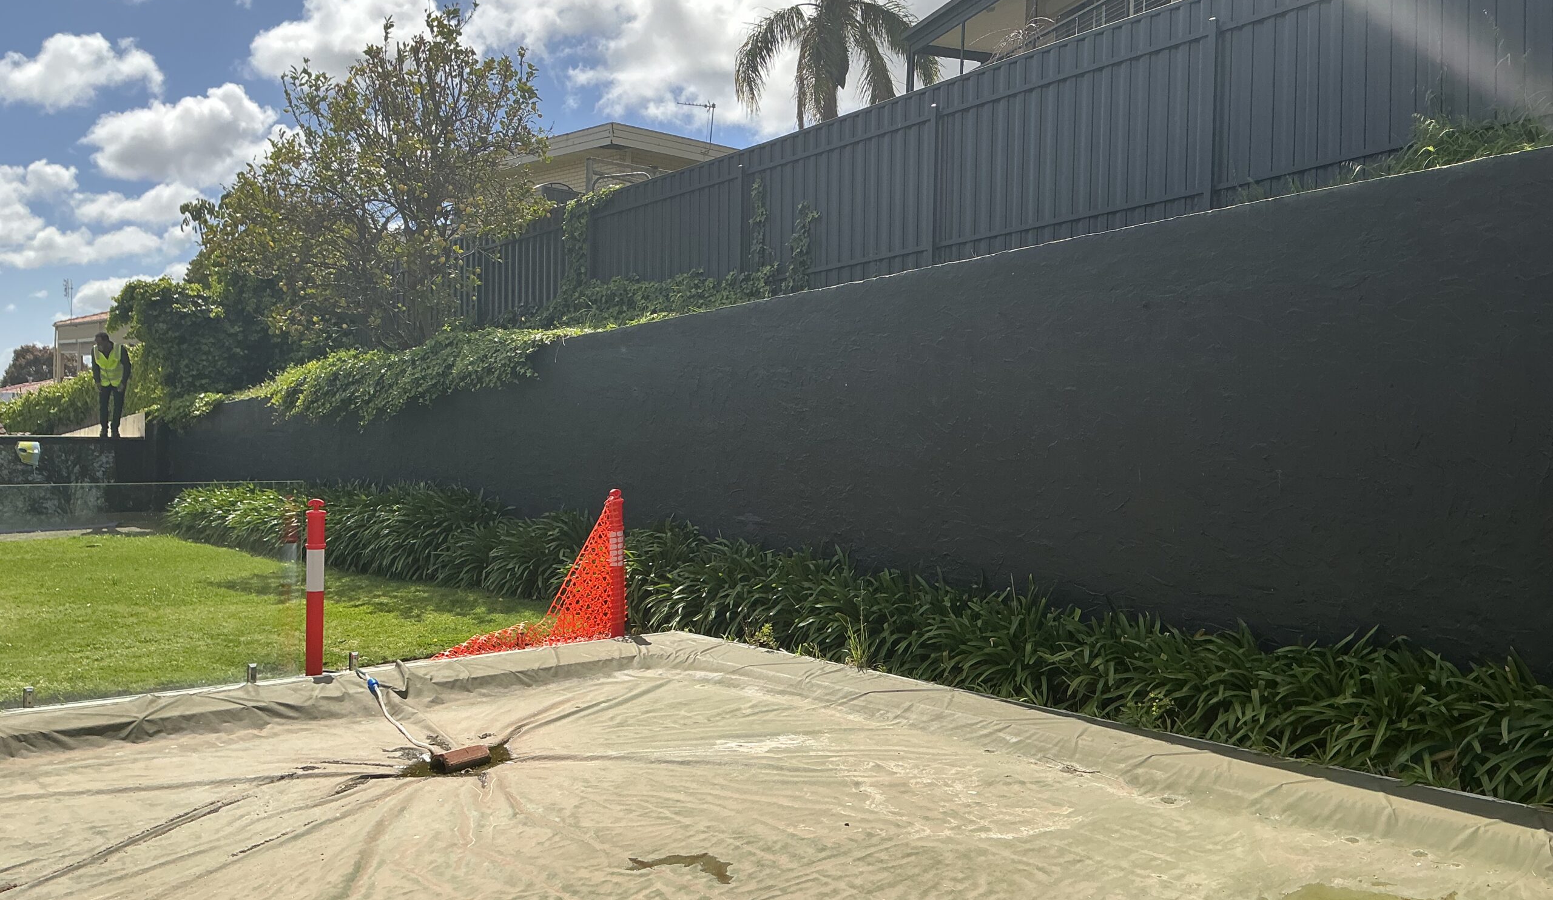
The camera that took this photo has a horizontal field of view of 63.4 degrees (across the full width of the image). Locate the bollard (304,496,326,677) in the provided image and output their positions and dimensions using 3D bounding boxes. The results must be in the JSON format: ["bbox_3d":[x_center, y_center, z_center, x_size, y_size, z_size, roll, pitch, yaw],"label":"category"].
[{"bbox_3d":[-2.945,0.880,8.030,0.130,1.130,0.130,1,0,-20],"label":"bollard"}]

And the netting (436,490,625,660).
[{"bbox_3d":[-1.800,0.875,9.320,1.540,1.130,0.280,1,1,-43],"label":"netting"}]

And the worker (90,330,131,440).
[{"bbox_3d":[-10.900,-1.070,20.600,0.630,1.720,0.450,1,1,-25],"label":"worker"}]

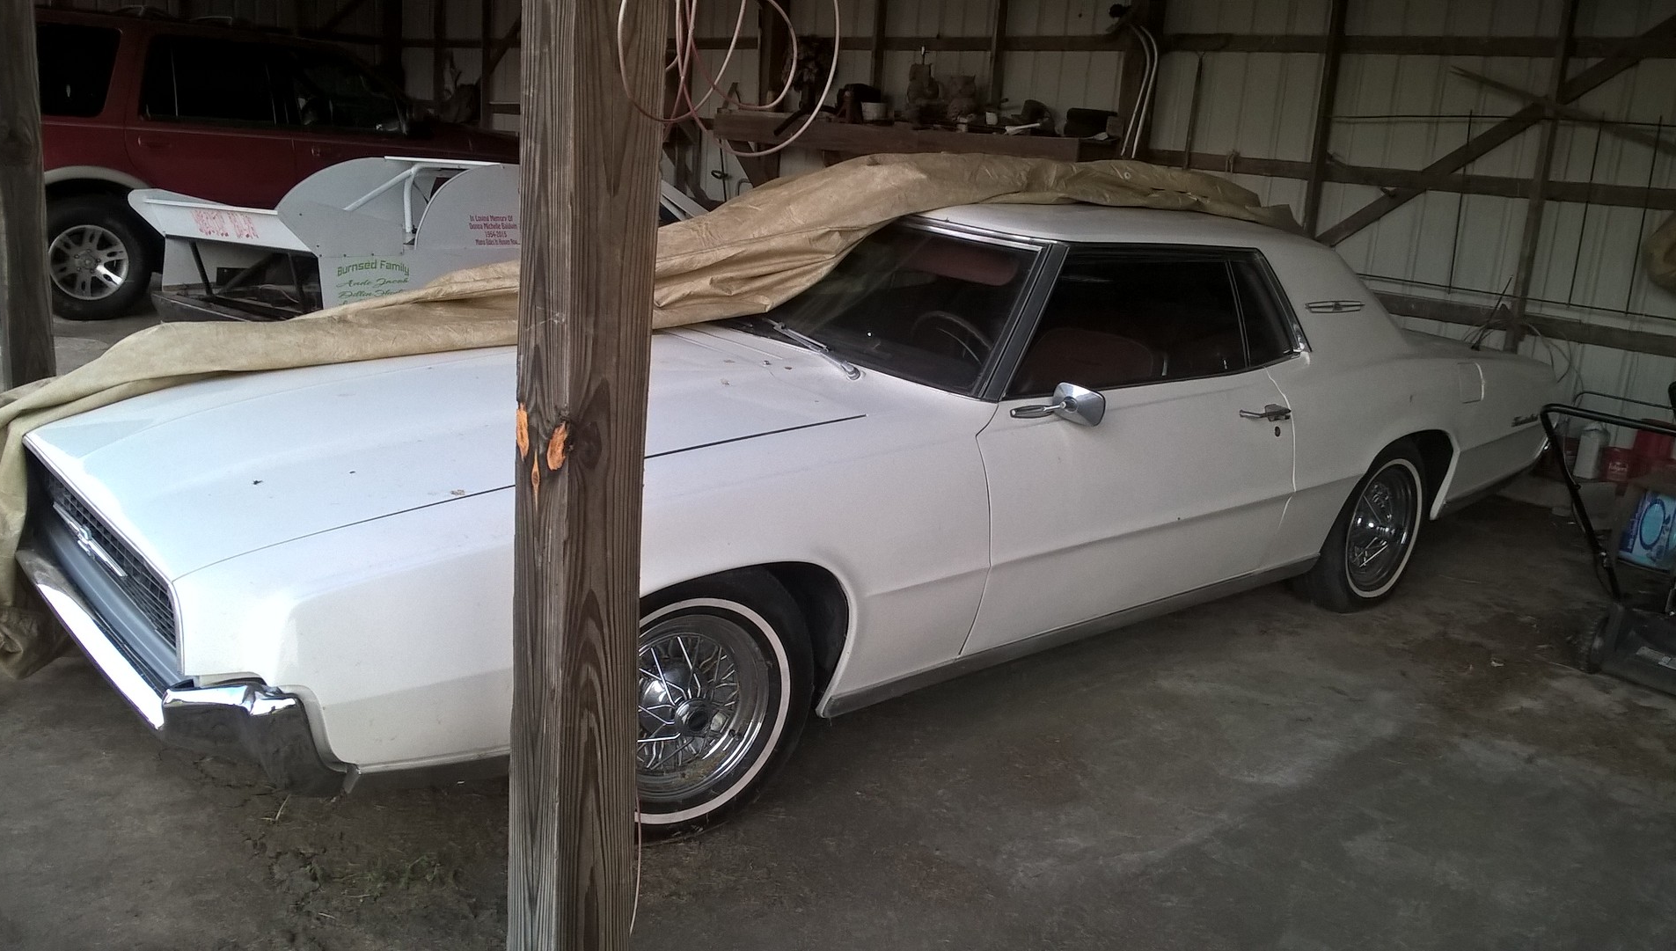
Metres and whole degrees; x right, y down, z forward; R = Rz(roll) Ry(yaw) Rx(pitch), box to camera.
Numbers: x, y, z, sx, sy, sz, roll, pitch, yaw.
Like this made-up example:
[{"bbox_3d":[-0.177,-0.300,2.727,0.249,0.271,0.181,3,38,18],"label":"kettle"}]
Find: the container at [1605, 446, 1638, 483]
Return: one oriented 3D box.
[{"bbox_3d":[4.149,-0.053,7.150,0.138,0.160,0.138,12,16,29],"label":"container"}]

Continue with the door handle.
[{"bbox_3d":[1.218,-0.180,3.811,0.220,0.040,0.048,-8,19,-40],"label":"door handle"}]

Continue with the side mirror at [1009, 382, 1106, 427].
[{"bbox_3d":[0.521,-0.160,3.133,0.185,0.092,0.160,-8,19,-40],"label":"side mirror"}]

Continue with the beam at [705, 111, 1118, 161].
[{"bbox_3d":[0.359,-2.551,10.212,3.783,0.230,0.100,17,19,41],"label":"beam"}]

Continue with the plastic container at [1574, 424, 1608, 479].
[{"bbox_3d":[4.019,-0.137,7.150,0.130,0.290,0.110,17,18,41],"label":"plastic container"}]

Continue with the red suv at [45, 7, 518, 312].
[{"bbox_3d":[-4.380,-2.330,9.990,5.200,1.930,2.000,-9,20,-42],"label":"red suv"}]

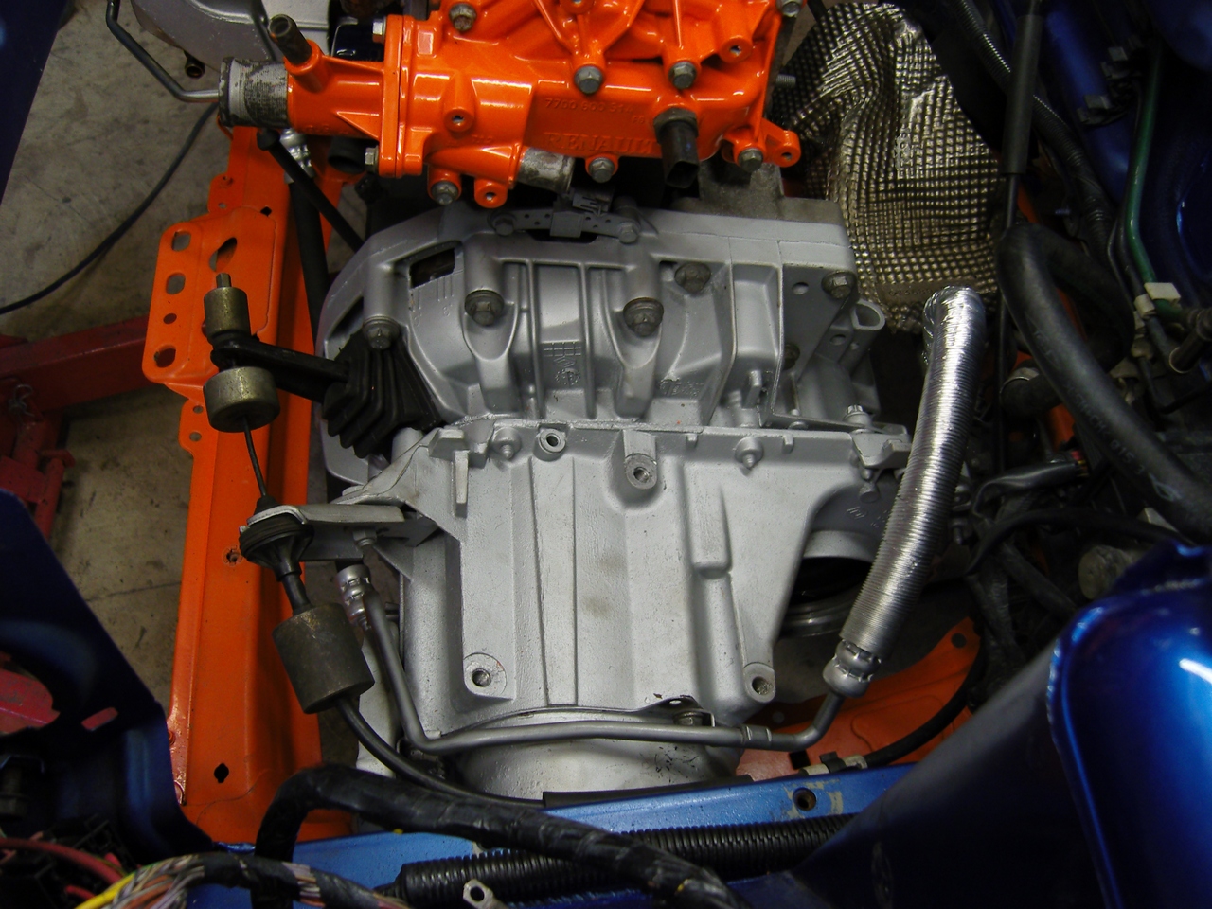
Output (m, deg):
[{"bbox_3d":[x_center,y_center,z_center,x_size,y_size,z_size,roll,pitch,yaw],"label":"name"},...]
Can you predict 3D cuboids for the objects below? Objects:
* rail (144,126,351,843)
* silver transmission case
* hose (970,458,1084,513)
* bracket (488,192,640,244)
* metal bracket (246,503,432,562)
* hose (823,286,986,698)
[{"bbox_3d":[-0.317,-0.042,1.042,0.155,0.097,0.728,-3,58,-8],"label":"rail"},{"bbox_3d":[-0.015,0.080,0.891,0.407,0.330,0.398,1,58,-6],"label":"silver transmission case"},{"bbox_3d":[0.302,0.022,0.854,0.085,0.026,0.030,1,58,-6],"label":"hose"},{"bbox_3d":[-0.028,-0.170,0.852,0.112,0.034,0.024,1,58,-6],"label":"bracket"},{"bbox_3d":[-0.169,0.049,0.761,0.122,0.048,0.026,1,58,-6],"label":"metal bracket"},{"bbox_3d":[0.166,0.018,0.645,0.045,0.230,0.050,14,13,8],"label":"hose"}]

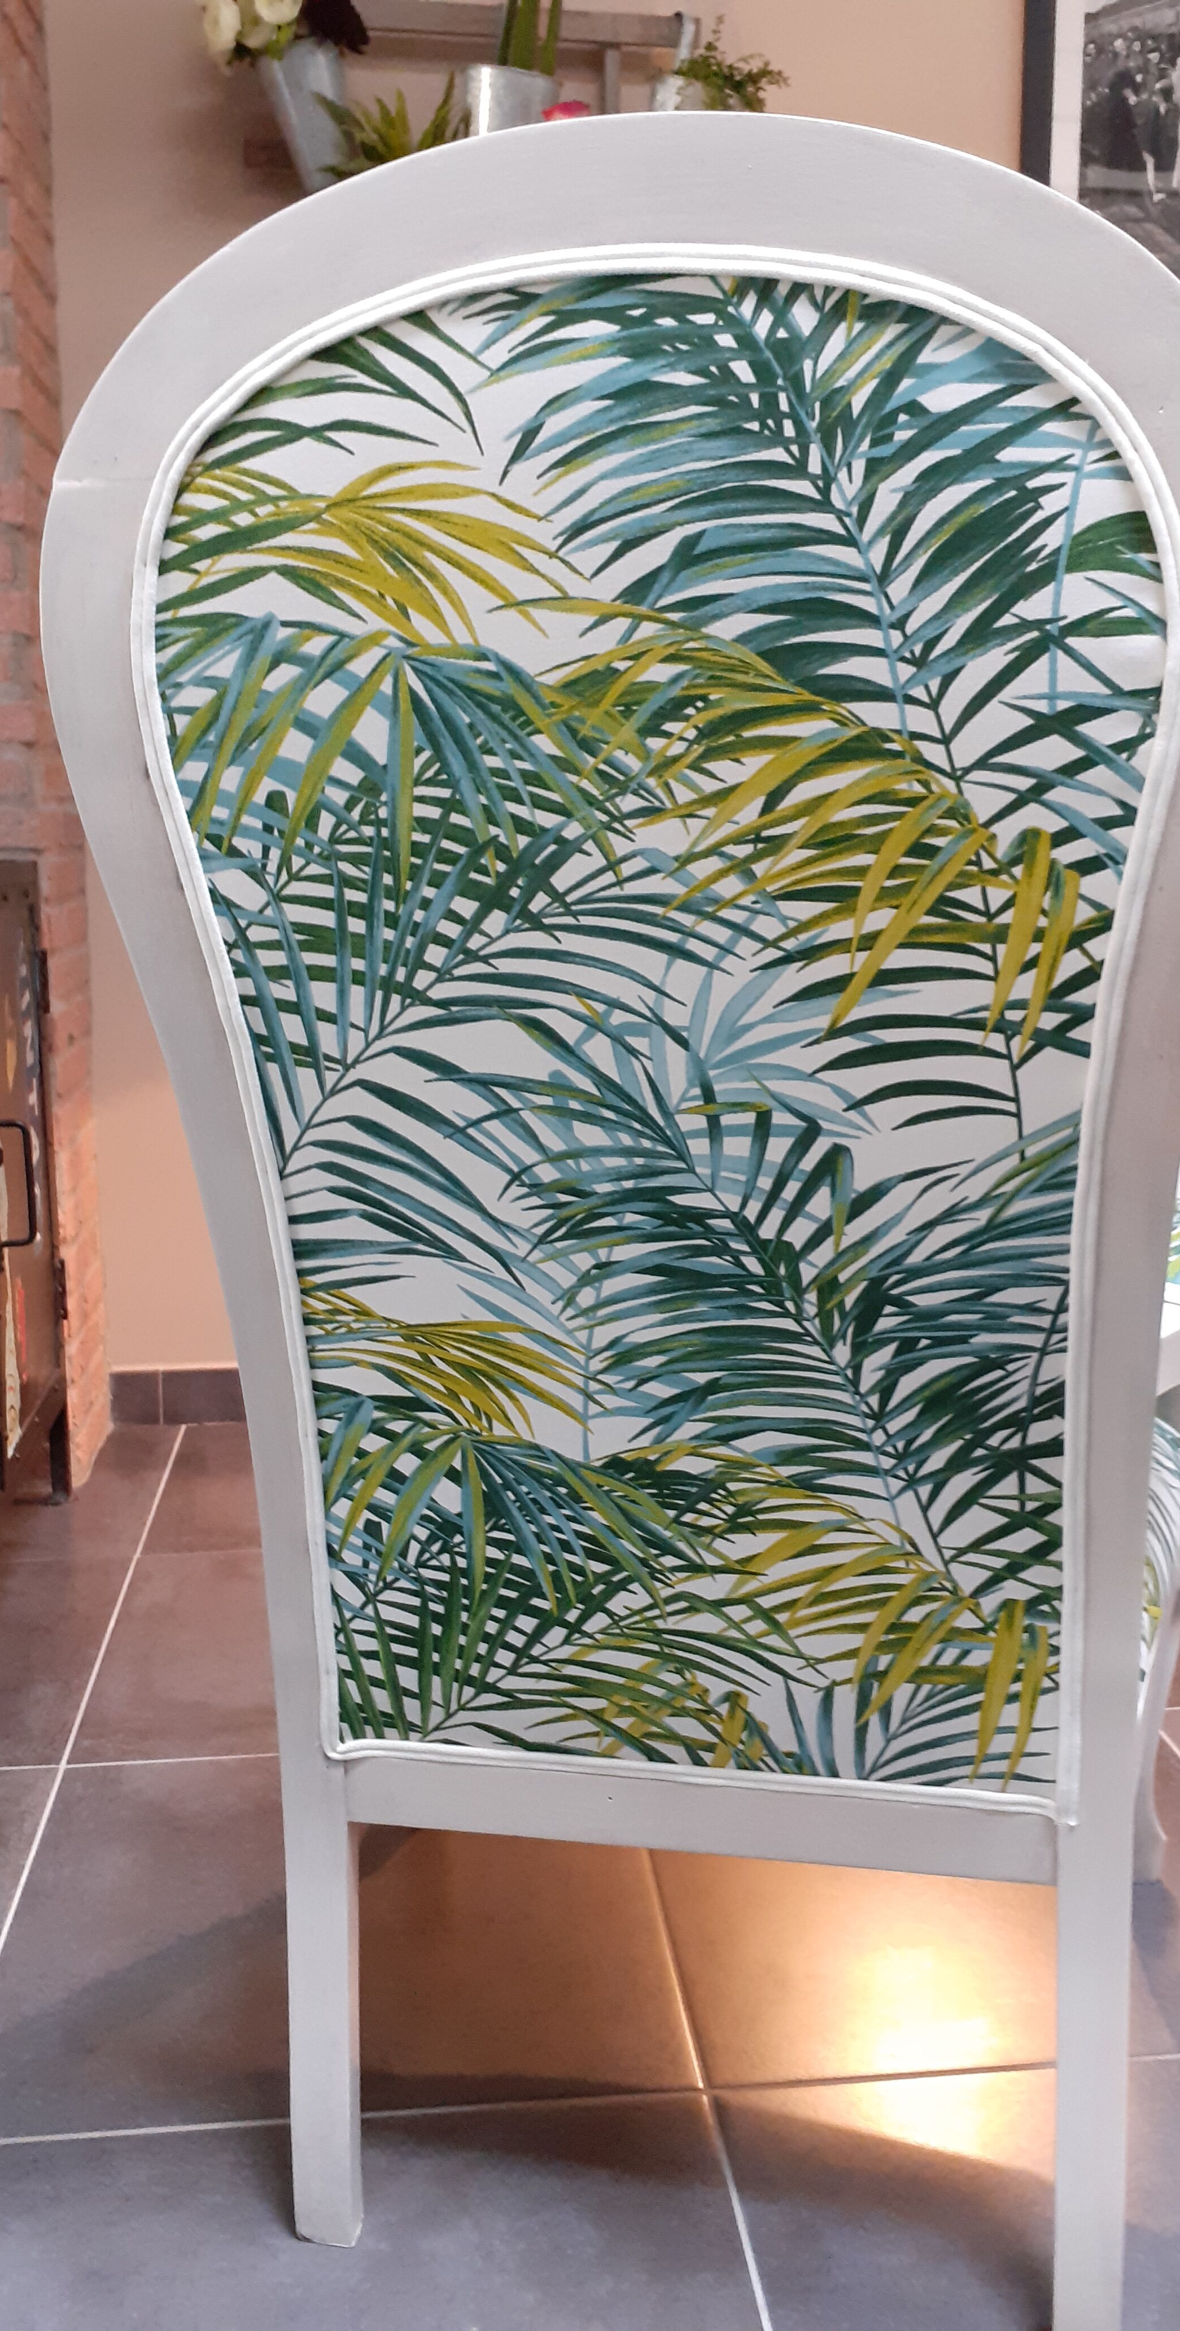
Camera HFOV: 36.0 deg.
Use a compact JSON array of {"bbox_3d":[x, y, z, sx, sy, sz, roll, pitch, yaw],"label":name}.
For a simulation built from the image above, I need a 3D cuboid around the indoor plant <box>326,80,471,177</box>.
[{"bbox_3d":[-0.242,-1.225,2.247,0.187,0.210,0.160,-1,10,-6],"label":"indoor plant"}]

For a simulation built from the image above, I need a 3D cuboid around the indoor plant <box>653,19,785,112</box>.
[{"bbox_3d":[0.163,-1.334,2.271,0.171,0.178,0.150,-1,10,-6],"label":"indoor plant"}]

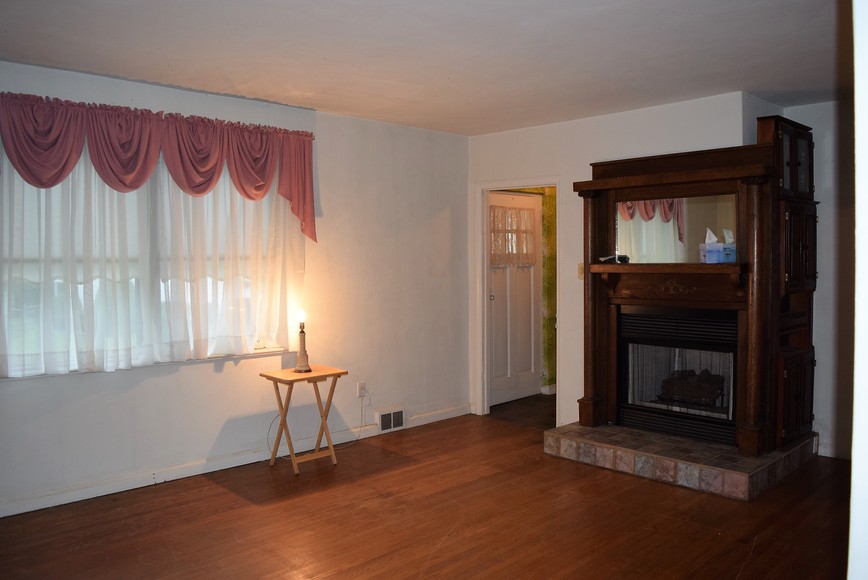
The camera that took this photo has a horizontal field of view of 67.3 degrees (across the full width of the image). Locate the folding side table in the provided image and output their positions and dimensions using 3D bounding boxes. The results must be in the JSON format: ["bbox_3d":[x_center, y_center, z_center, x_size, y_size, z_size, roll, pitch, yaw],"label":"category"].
[{"bbox_3d":[-0.902,0.899,4.547,0.487,0.652,0.366,-3,4,-45],"label":"folding side table"}]

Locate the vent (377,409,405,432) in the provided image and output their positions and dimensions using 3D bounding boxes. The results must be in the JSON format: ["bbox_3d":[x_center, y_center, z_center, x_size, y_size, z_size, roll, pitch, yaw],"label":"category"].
[{"bbox_3d":[-0.357,1.089,5.429,0.270,0.175,0.050,-3,4,-43],"label":"vent"}]

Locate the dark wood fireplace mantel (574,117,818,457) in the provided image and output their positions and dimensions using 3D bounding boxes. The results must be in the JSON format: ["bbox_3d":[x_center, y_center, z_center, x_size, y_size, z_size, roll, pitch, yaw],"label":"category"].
[{"bbox_3d":[1.883,-0.044,4.766,0.970,2.140,1.385,-3,4,-44],"label":"dark wood fireplace mantel"}]

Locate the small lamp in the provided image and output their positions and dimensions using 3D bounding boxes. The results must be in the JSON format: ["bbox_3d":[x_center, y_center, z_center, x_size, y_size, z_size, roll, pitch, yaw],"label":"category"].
[{"bbox_3d":[-0.917,0.349,4.555,0.120,0.445,0.120,-3,4,-45],"label":"small lamp"}]

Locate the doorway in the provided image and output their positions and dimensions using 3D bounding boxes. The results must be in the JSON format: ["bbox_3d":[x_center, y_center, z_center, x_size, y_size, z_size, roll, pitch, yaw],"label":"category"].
[{"bbox_3d":[0.786,0.138,5.712,0.781,2.030,0.120,2,4,45],"label":"doorway"}]

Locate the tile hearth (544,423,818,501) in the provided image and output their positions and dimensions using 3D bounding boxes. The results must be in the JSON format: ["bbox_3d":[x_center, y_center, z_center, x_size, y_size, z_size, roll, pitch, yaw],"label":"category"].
[{"bbox_3d":[1.777,1.109,4.721,1.275,0.158,1.430,-3,4,-44],"label":"tile hearth"}]

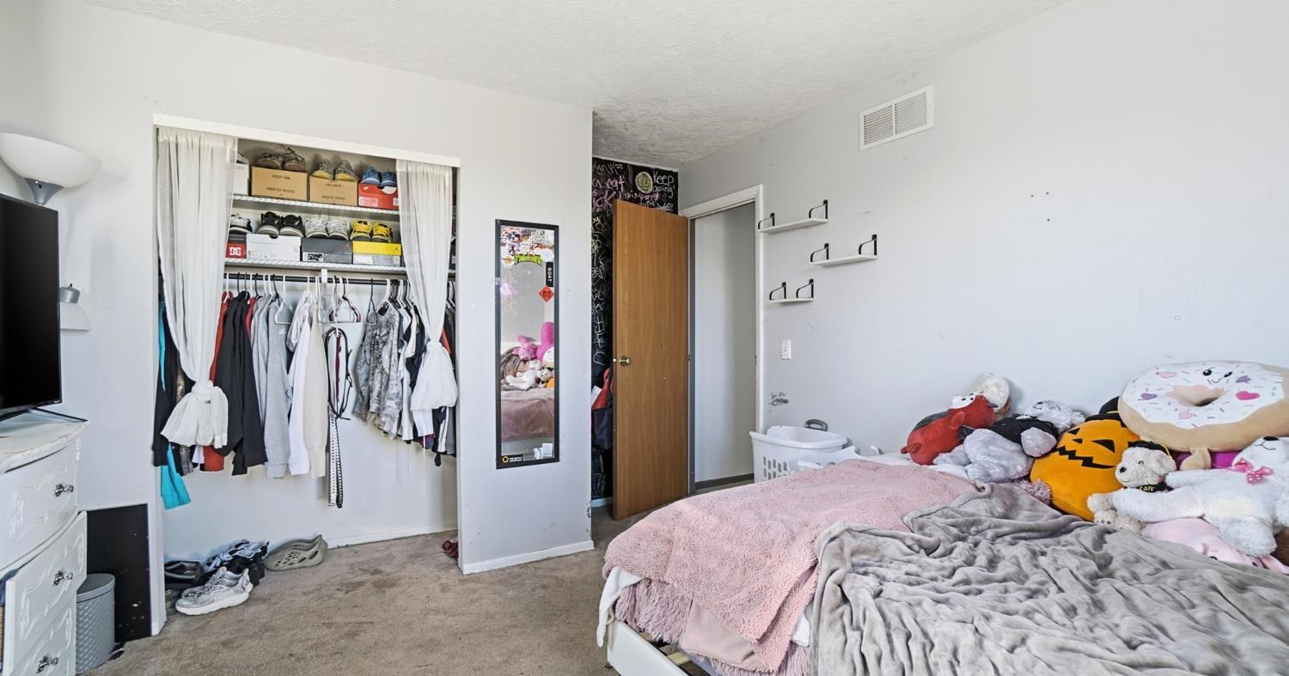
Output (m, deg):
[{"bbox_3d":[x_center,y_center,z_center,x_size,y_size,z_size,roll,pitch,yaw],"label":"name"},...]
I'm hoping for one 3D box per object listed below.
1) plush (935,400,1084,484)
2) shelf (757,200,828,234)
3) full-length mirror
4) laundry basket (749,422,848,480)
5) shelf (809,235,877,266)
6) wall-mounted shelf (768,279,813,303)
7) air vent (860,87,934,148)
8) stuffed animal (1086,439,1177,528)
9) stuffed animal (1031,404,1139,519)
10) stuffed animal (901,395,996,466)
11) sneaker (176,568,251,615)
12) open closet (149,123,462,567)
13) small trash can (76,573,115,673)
[{"bbox_3d":[1.317,0.376,1.936,0.430,0.250,0.280,-41,-17,29],"label":"plush"},{"bbox_3d":[0.835,-0.694,3.070,0.115,0.129,0.443,-1,2,-29],"label":"shelf"},{"bbox_3d":[-0.624,0.033,2.889,0.347,1.308,0.023,0,0,-28],"label":"full-length mirror"},{"bbox_3d":[0.818,0.860,2.798,0.370,0.700,0.490,-1,2,-44],"label":"laundry basket"},{"bbox_3d":[1.055,-0.466,2.850,0.131,0.129,0.314,0,0,-34],"label":"shelf"},{"bbox_3d":[0.863,-0.274,3.149,0.124,0.131,0.225,0,0,-34],"label":"wall-mounted shelf"},{"bbox_3d":[1.179,-1.038,2.544,0.020,0.189,0.385,-1,2,-29],"label":"air vent"},{"bbox_3d":[1.395,0.425,1.535,0.163,0.229,0.141,0,0,2],"label":"stuffed animal"},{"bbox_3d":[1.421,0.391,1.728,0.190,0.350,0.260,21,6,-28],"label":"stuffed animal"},{"bbox_3d":[1.305,0.395,2.300,0.196,0.206,0.381,0,-38,-34],"label":"stuffed animal"},{"bbox_3d":[-1.964,1.151,2.465,0.293,0.126,0.106,0,0,-33],"label":"sneaker"},{"bbox_3d":[-1.592,0.159,2.698,1.180,2.105,0.660,-1,2,-29],"label":"open closet"},{"bbox_3d":[-2.129,1.073,2.003,0.229,0.285,0.229,0,0,-34],"label":"small trash can"}]

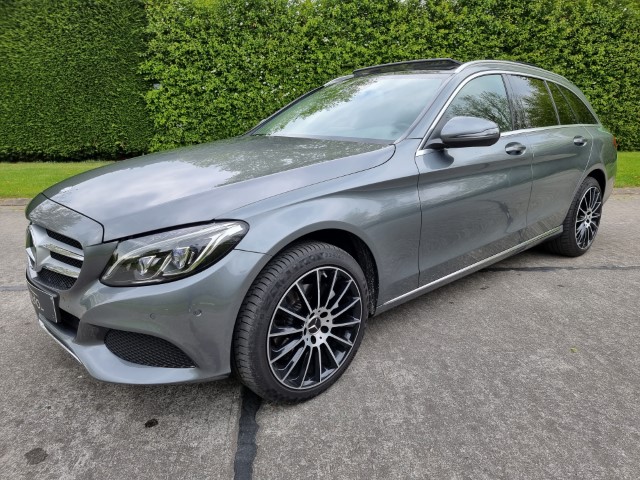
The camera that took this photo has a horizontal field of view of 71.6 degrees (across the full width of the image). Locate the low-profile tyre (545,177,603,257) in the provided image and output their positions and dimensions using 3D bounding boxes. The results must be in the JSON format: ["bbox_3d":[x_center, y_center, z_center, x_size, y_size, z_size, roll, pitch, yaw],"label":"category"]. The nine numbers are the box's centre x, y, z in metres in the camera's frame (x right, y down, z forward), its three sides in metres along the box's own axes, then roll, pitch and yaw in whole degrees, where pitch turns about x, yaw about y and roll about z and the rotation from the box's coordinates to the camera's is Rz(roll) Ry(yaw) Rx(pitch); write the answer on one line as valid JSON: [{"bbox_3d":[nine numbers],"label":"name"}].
[{"bbox_3d":[2.085,-0.196,3.626,0.655,0.655,0.240,-14,20,-38],"label":"low-profile tyre"}]

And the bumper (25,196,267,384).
[{"bbox_3d":[-0.986,0.114,2.066,0.610,0.630,1.790,-14,20,-38],"label":"bumper"}]

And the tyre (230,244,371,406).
[{"bbox_3d":[-0.071,0.330,1.854,0.655,0.655,0.230,-14,20,-40],"label":"tyre"}]

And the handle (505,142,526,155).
[{"bbox_3d":[1.129,-0.528,2.559,0.240,0.060,0.050,-14,20,-38],"label":"handle"}]

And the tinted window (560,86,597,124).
[{"bbox_3d":[2.073,-1.069,3.526,0.580,0.330,0.060,-15,-4,-42],"label":"tinted window"}]

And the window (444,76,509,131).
[{"bbox_3d":[0.877,-0.766,2.540,0.860,0.430,0.050,-14,-5,-38],"label":"window"}]

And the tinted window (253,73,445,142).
[{"bbox_3d":[0.095,-0.816,2.775,0.850,0.130,1.370,-43,36,-25],"label":"tinted window"}]

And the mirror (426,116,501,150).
[{"bbox_3d":[0.699,-0.527,2.154,0.210,0.160,0.250,-14,20,-38],"label":"mirror"}]

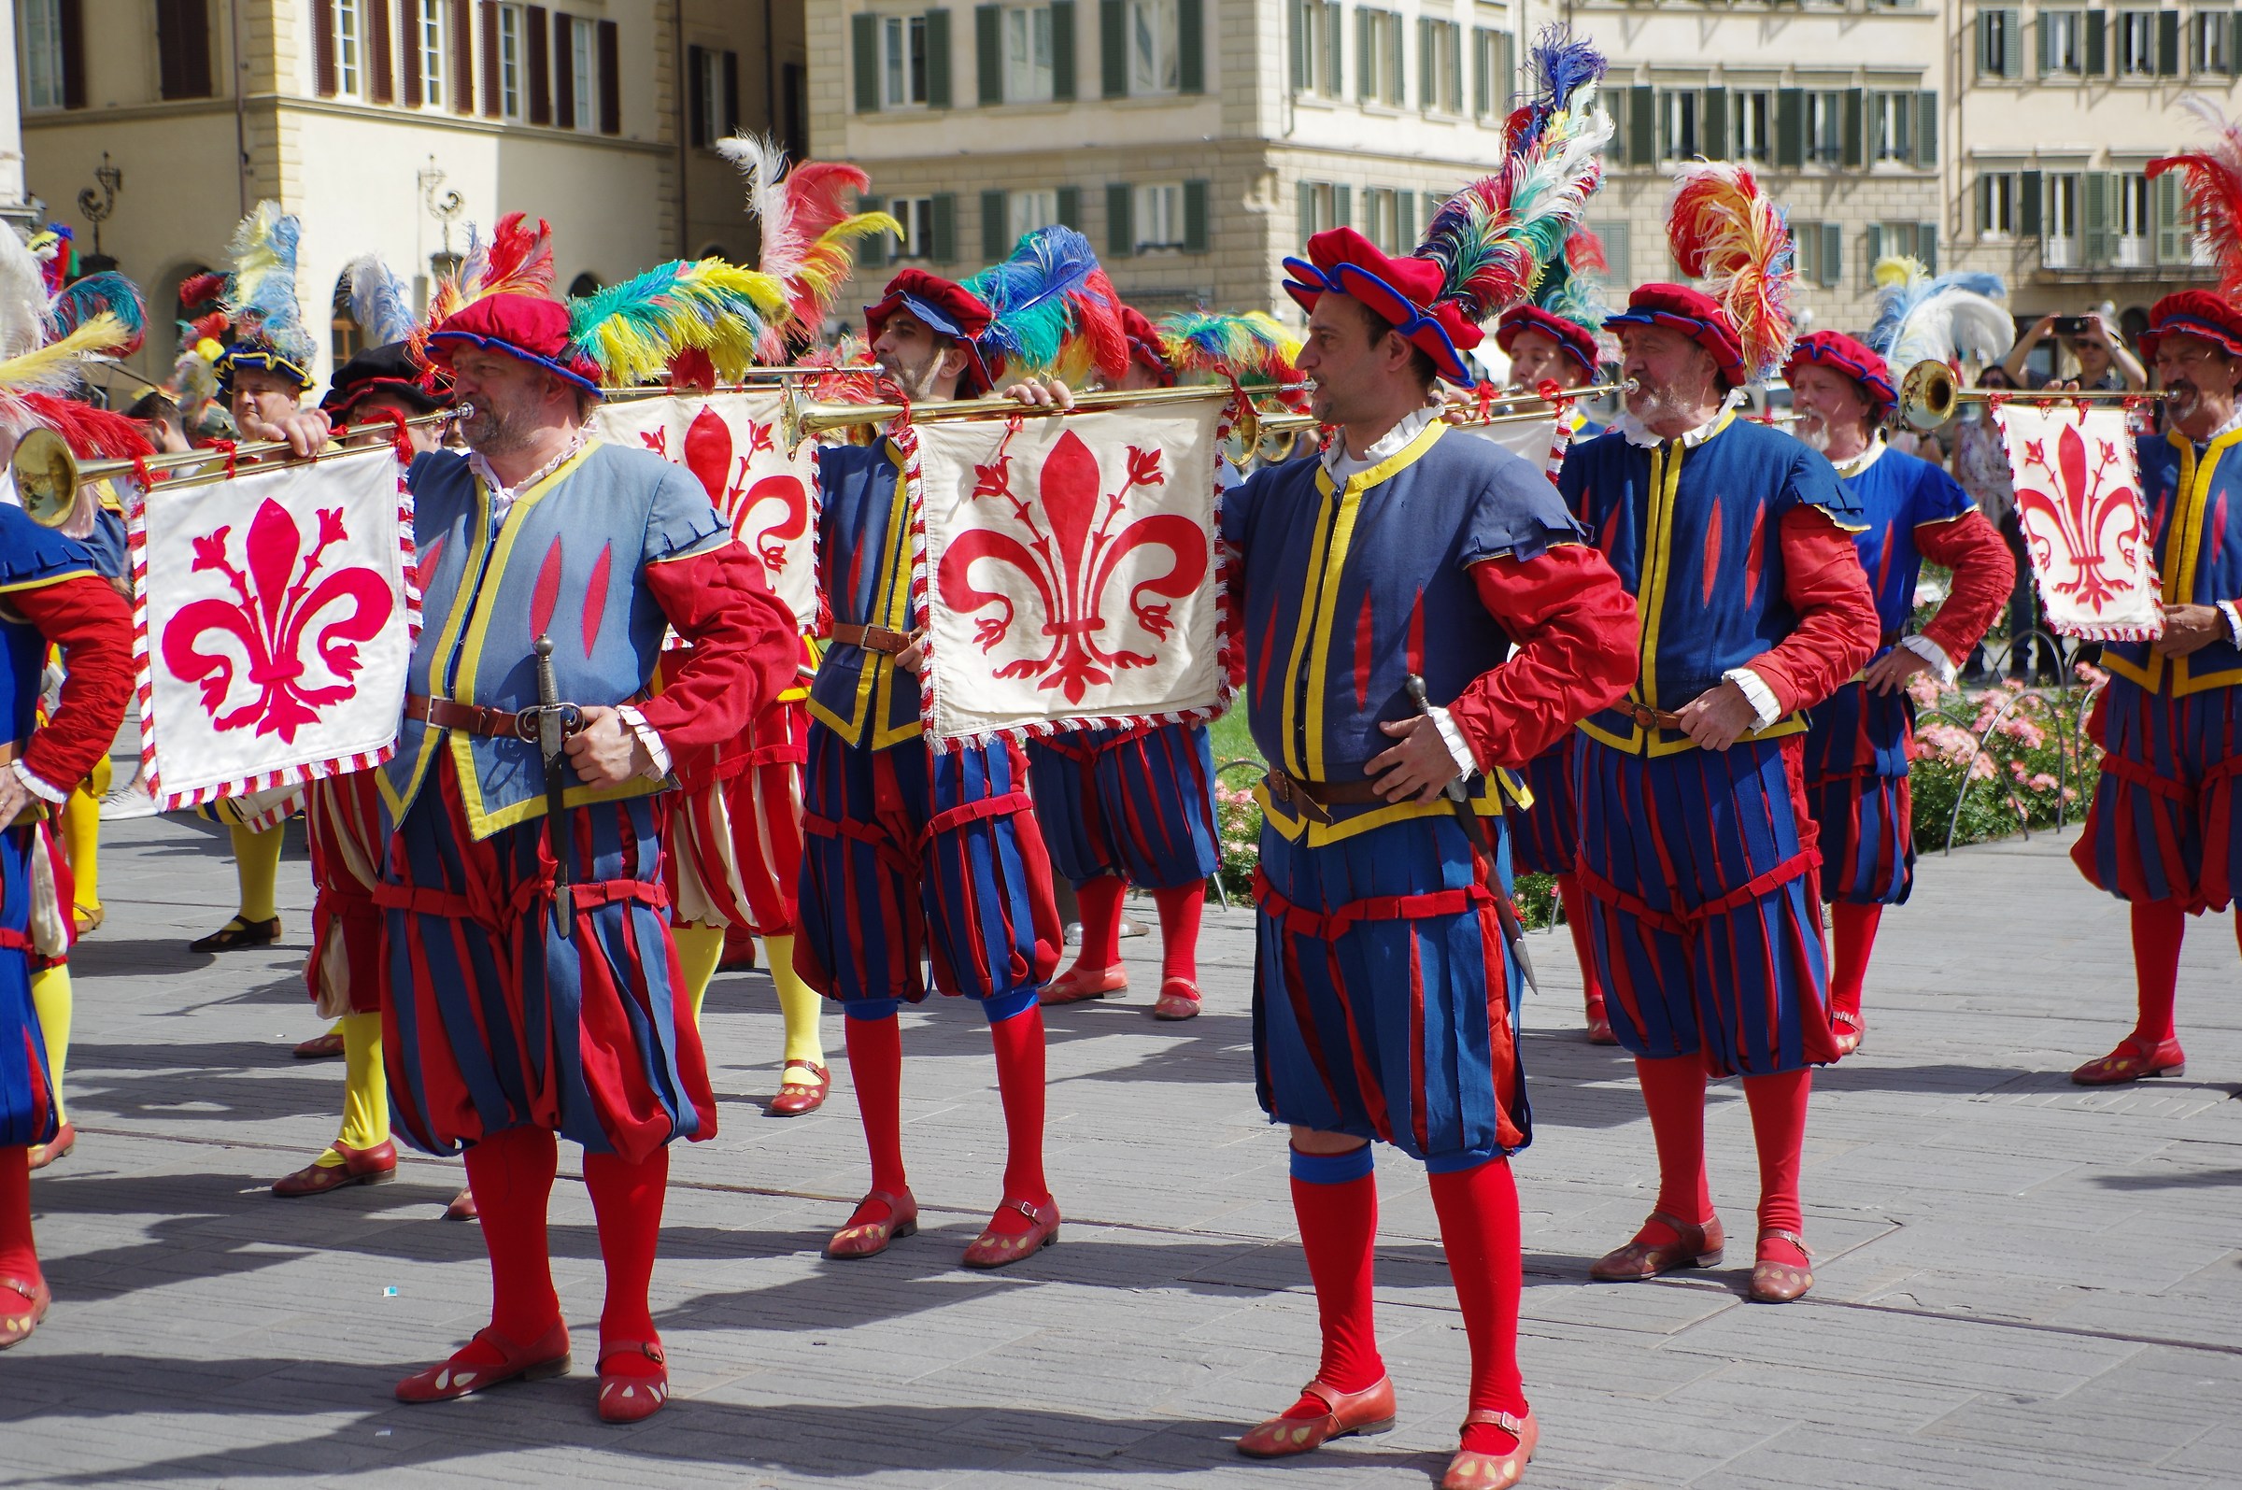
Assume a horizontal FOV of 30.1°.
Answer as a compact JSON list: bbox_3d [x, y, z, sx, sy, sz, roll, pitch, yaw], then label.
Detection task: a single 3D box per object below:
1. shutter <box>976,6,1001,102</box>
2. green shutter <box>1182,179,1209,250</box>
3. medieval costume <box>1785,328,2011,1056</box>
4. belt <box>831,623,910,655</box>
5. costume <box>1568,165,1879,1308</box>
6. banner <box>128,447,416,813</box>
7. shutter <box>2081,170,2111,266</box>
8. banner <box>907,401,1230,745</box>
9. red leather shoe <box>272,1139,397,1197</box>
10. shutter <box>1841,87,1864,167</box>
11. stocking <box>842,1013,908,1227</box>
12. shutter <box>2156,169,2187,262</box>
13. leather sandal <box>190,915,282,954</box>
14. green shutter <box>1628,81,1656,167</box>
[{"bbox_3d":[-2.824,-14.754,89.010,0.580,2.100,0.050,1,6,27],"label":"shutter"},{"bbox_3d":[1.560,-10.993,86.774,0.540,1.520,0.050,1,6,27],"label":"green shutter"},{"bbox_3d":[1.843,-0.136,10.170,0.480,1.760,0.640,-6,7,-45],"label":"medieval costume"},{"bbox_3d":[-0.367,-0.202,7.760,0.360,0.060,0.280,3,6,42],"label":"belt"},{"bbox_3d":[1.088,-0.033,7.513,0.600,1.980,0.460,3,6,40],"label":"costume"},{"bbox_3d":[-1.300,-0.180,6.400,0.035,0.500,0.490,4,11,45],"label":"banner"},{"bbox_3d":[22.935,-12.373,98.000,0.680,2.270,0.050,-3,5,-22],"label":"shutter"},{"bbox_3d":[-0.076,-0.257,6.154,0.460,0.475,0.060,-2,5,-14],"label":"banner"},{"bbox_3d":[-1.657,0.865,8.727,0.280,0.105,0.100,-4,6,-26],"label":"red leather shoe"},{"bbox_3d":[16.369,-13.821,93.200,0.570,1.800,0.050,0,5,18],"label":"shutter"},{"bbox_3d":[-0.473,0.721,8.022,0.115,0.400,0.130,3,6,38],"label":"stocking"},{"bbox_3d":[24.434,-12.286,97.000,0.700,2.150,0.050,-2,5,-10],"label":"shutter"},{"bbox_3d":[-2.645,0.558,12.471,0.270,0.090,0.100,-4,6,-32],"label":"leather sandal"},{"bbox_3d":[11.376,-13.552,91.000,0.620,1.800,0.050,-1,5,8],"label":"green shutter"}]

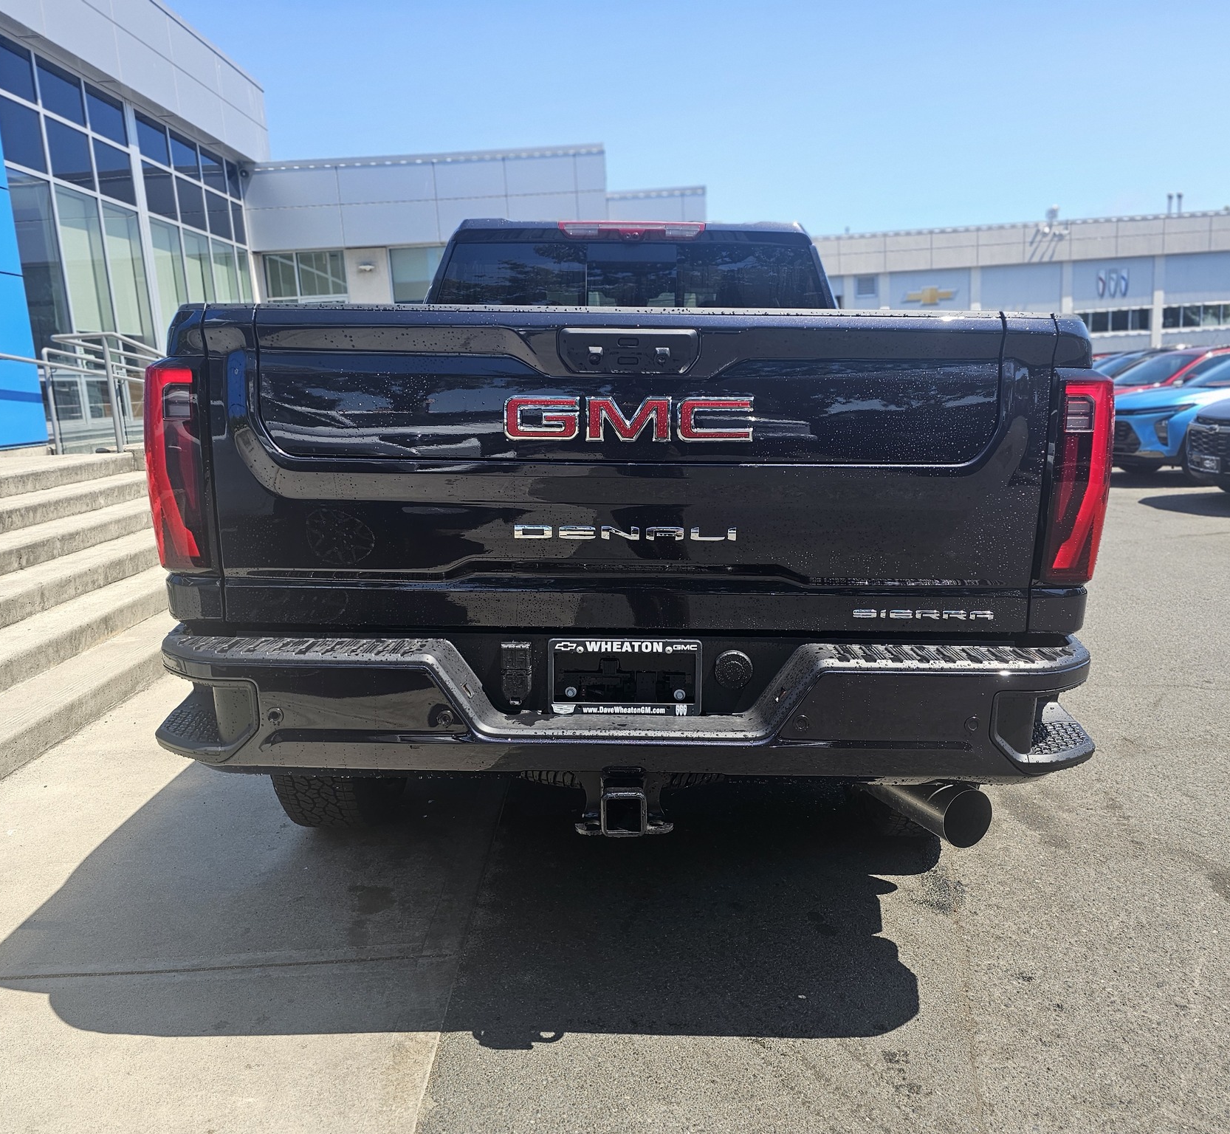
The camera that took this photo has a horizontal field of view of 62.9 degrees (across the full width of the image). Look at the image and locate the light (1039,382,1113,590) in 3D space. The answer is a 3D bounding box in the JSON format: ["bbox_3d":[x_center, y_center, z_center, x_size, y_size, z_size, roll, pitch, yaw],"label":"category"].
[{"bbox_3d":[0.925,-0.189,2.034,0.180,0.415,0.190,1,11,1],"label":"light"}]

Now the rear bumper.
[{"bbox_3d":[0.020,0.257,2.089,1.960,0.245,0.370,1,11,1],"label":"rear bumper"}]

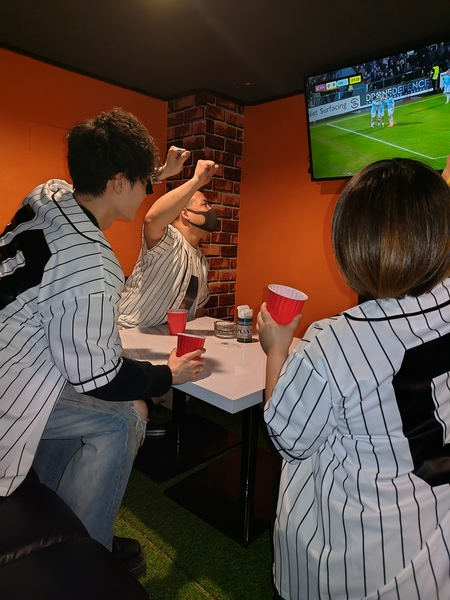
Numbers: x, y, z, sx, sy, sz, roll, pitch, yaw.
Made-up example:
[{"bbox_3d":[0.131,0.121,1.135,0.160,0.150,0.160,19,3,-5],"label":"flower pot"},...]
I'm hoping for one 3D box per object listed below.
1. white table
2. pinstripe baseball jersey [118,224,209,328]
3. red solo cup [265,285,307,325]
[{"bbox_3d":[-0.055,0.489,1.867,0.982,0.581,0.836,10,12,42],"label":"white table"},{"bbox_3d":[-0.288,-0.119,1.930,0.340,0.530,0.440,20,11,27],"label":"pinstripe baseball jersey"},{"bbox_3d":[0.135,0.038,0.931,0.098,0.120,0.098,13,16,8],"label":"red solo cup"}]

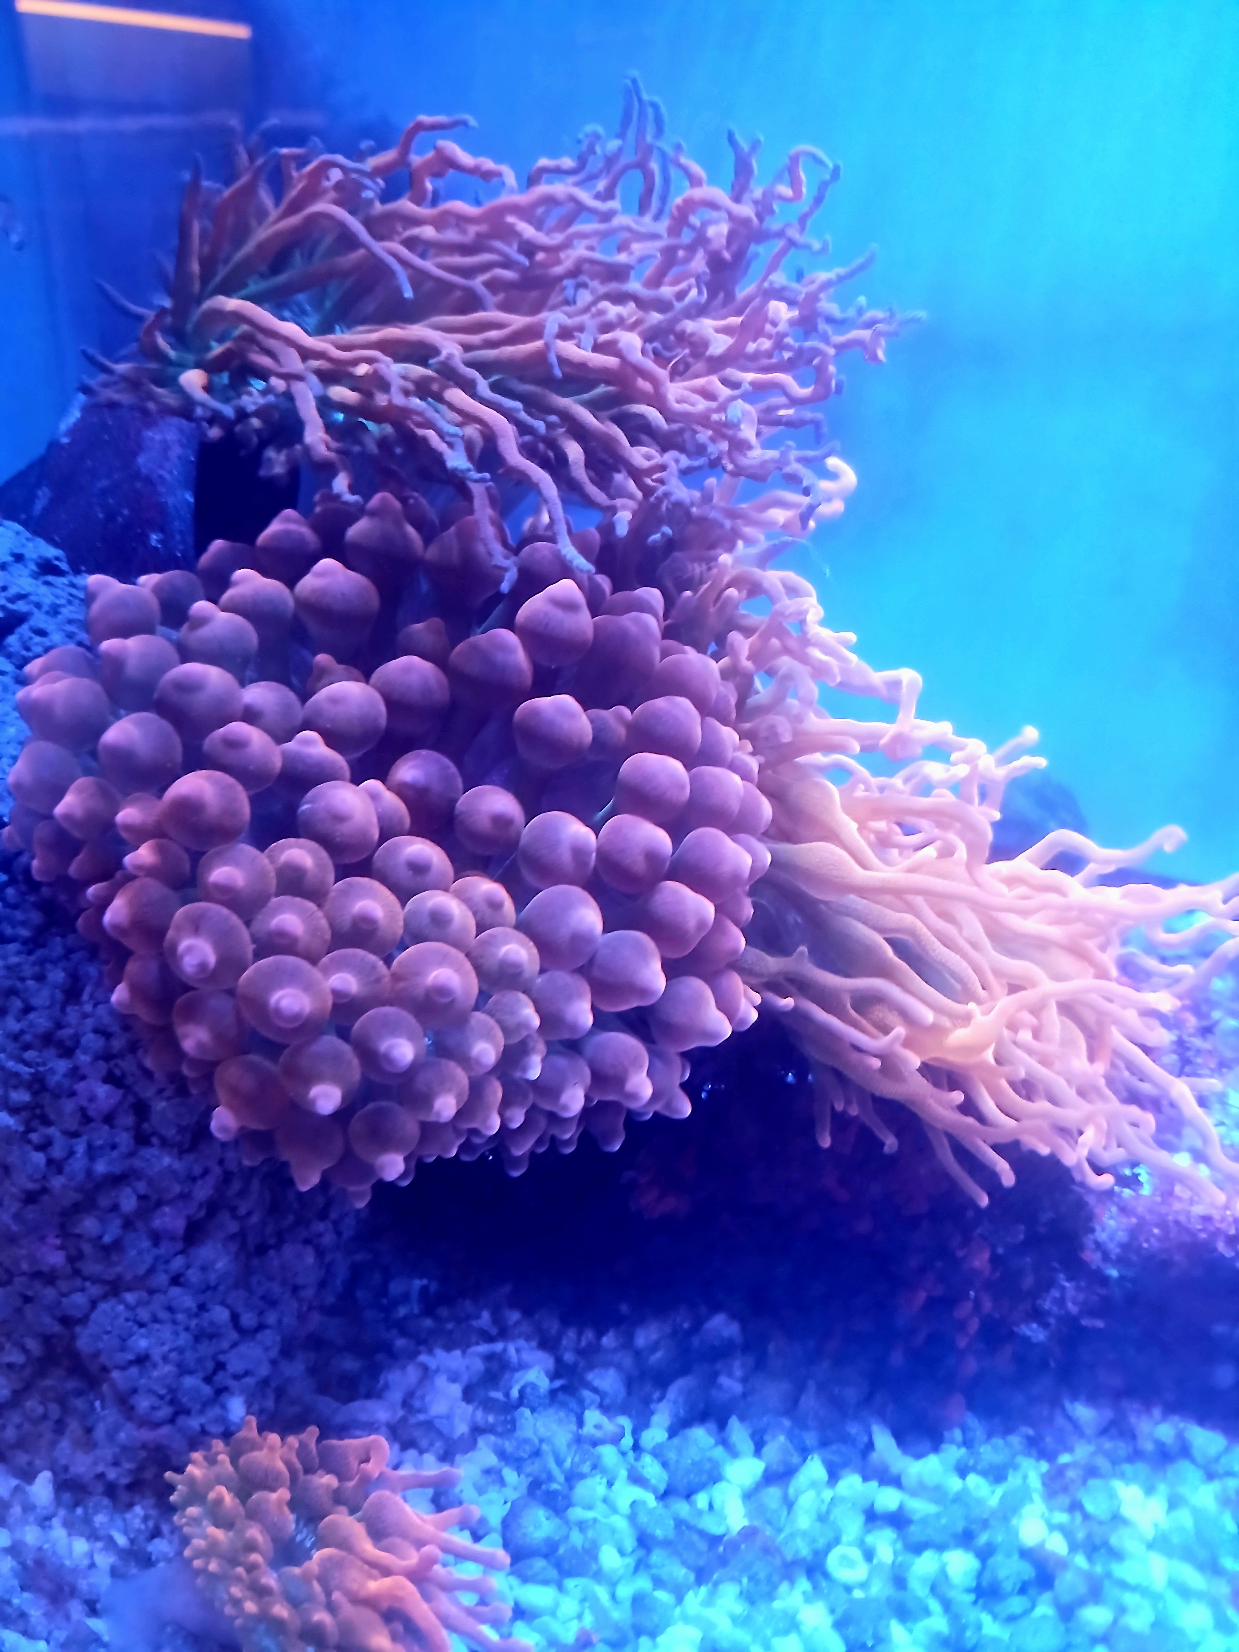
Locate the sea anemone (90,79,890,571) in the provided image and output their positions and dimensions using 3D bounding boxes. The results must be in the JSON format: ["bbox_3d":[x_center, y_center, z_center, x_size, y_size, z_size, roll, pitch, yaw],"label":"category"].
[{"bbox_3d":[-0.042,-0.169,0.430,0.250,0.140,0.170,0,8,0],"label":"sea anemone"}]

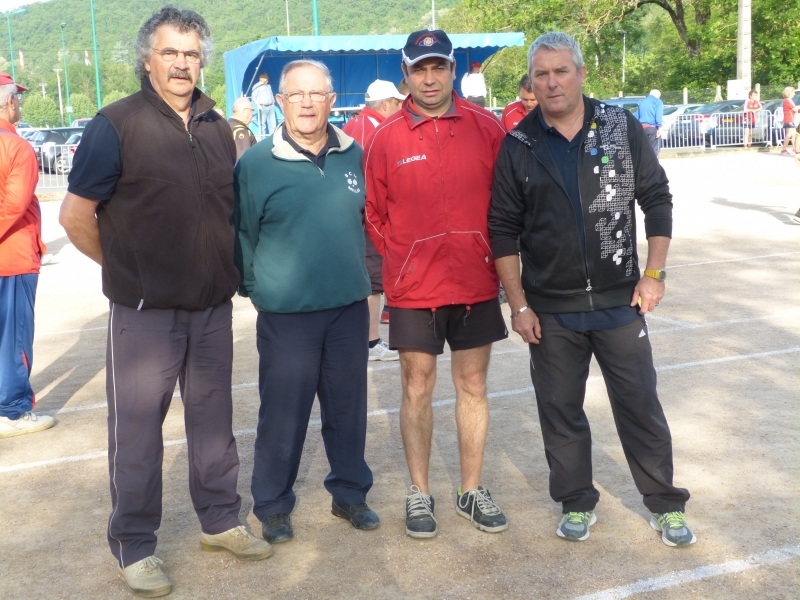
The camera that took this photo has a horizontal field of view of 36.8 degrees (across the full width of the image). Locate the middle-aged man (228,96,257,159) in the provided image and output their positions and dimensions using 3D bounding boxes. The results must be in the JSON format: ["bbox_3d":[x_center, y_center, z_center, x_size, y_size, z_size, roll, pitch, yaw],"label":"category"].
[{"bbox_3d":[-1.413,-1.030,11.137,0.360,1.680,0.500,-6,10,-22],"label":"middle-aged man"}]

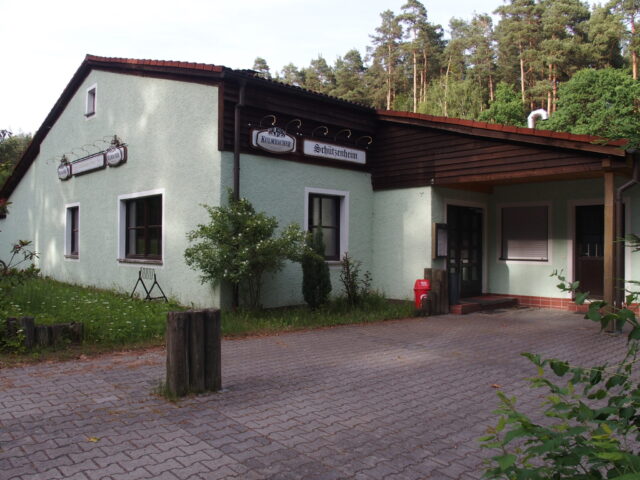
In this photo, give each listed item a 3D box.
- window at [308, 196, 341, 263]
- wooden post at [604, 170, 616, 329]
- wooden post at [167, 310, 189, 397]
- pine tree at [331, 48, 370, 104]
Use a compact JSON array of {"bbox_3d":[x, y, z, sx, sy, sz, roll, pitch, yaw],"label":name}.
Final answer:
[{"bbox_3d":[0.084,-0.229,11.523,1.073,1.419,0.100,1,-1,-43],"label":"window"},{"bbox_3d":[4.895,0.194,8.730,0.130,2.678,0.130,1,-1,-43],"label":"wooden post"},{"bbox_3d":[-1.256,1.002,4.580,0.180,0.729,0.180,0,0,0],"label":"wooden post"},{"bbox_3d":[3.240,-9.294,55.000,4.500,21.889,4.500,0,0,0],"label":"pine tree"}]

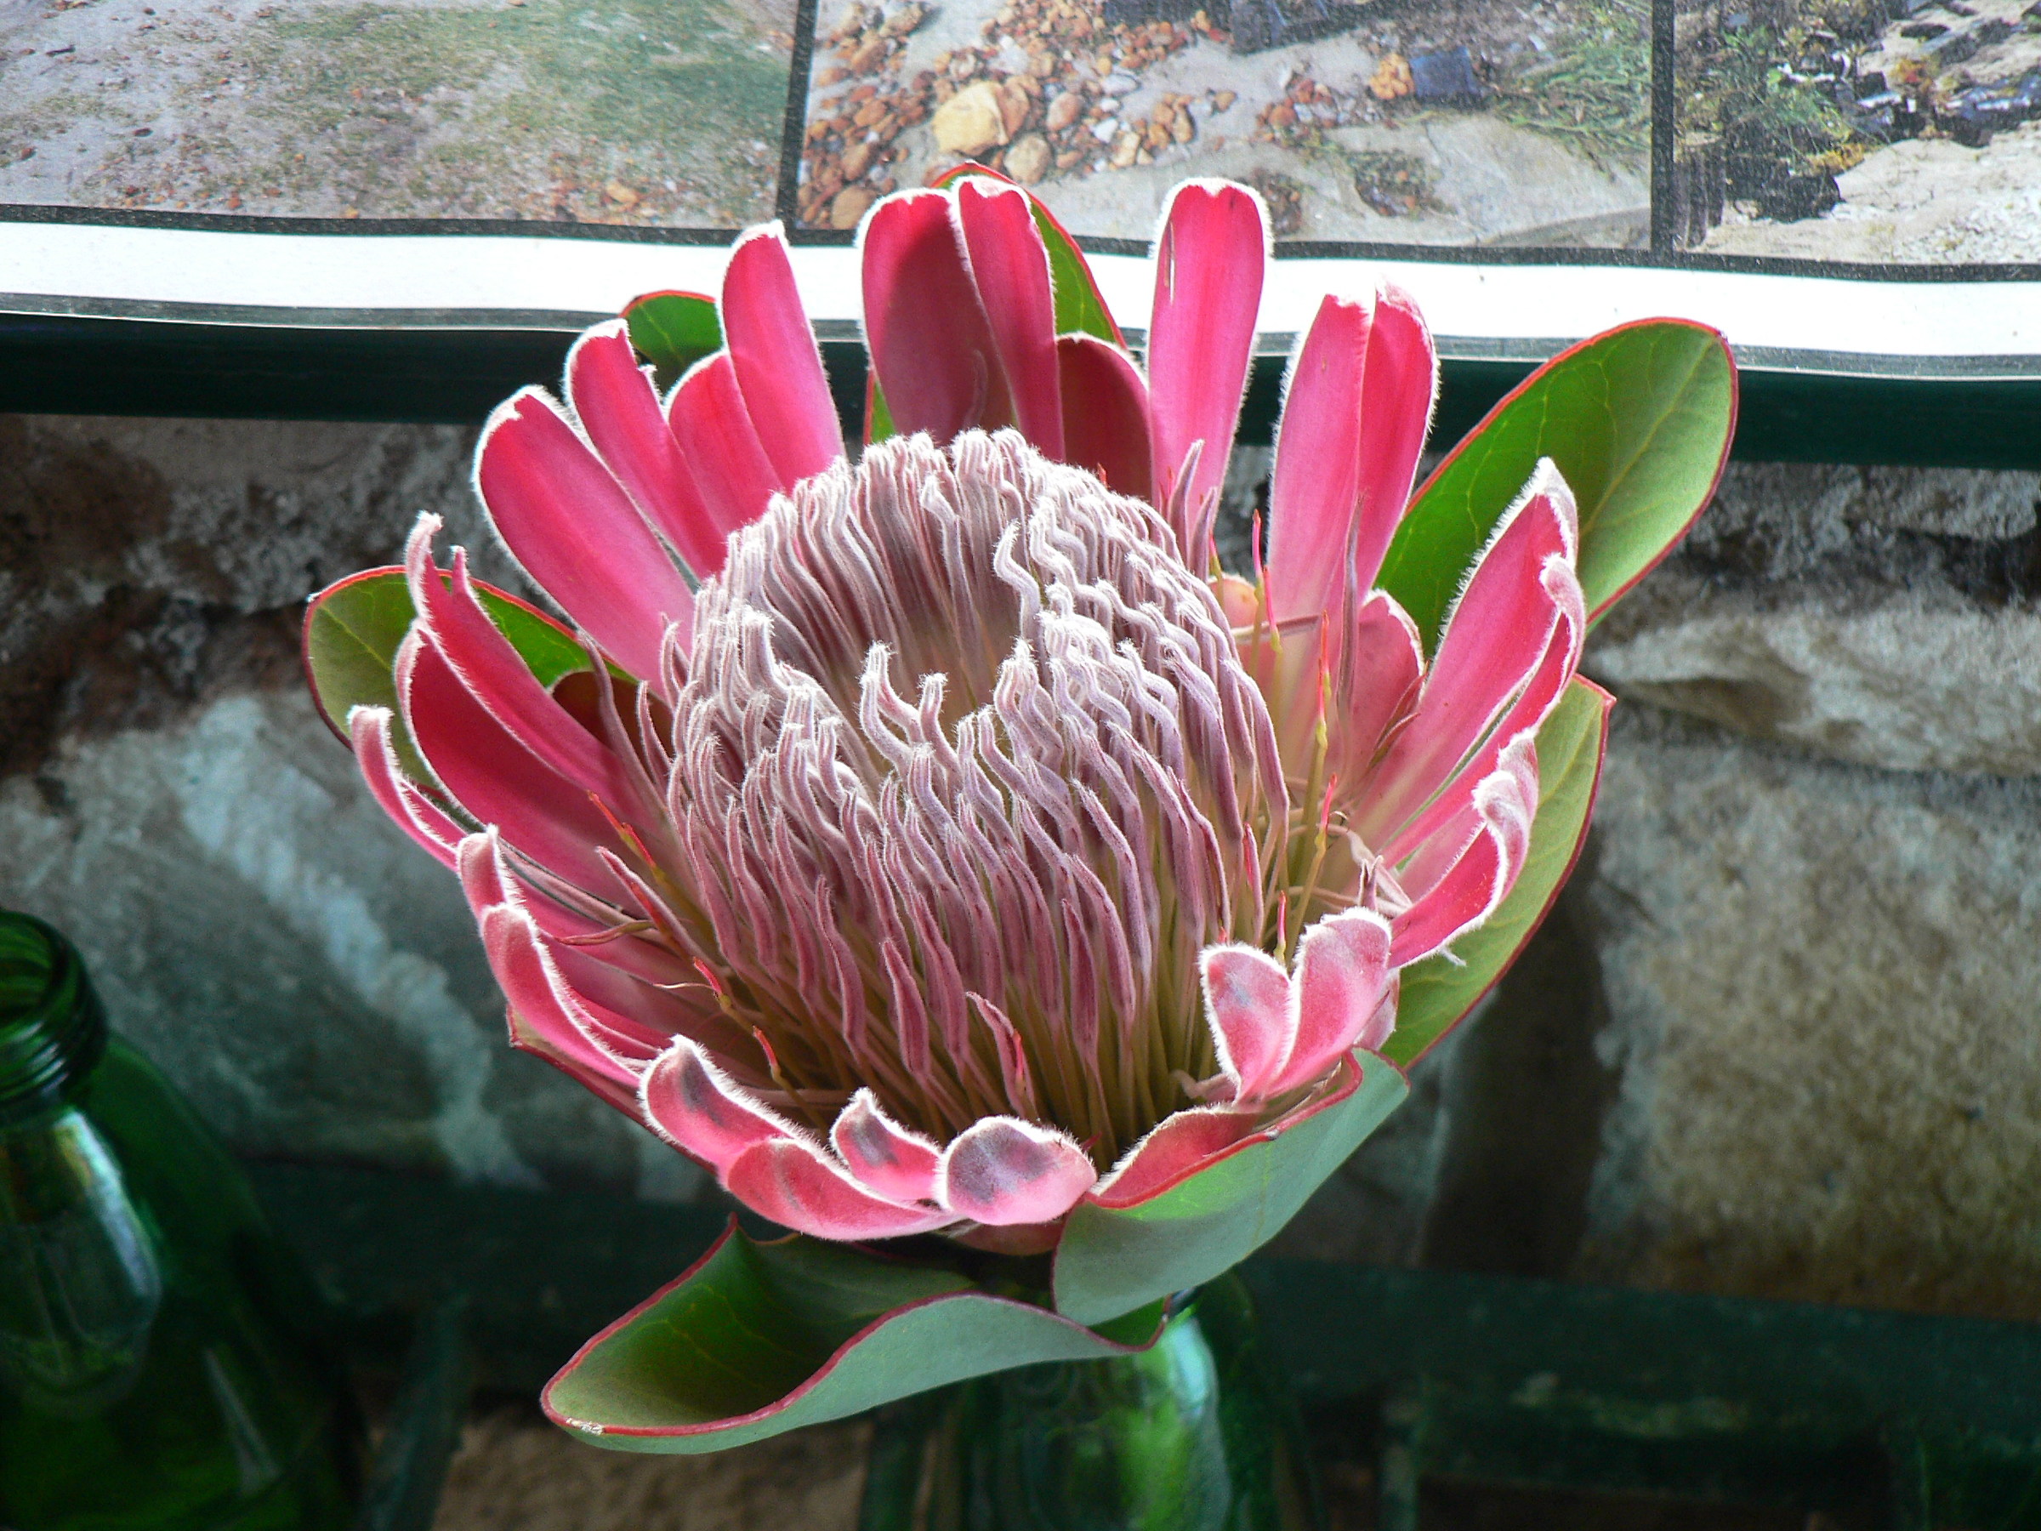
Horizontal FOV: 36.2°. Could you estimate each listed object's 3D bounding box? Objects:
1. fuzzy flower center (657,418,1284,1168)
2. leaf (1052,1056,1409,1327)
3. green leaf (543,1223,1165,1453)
[{"bbox_3d":[-0.003,0.011,0.360,0.068,0.070,0.068,-9,36,0],"label":"fuzzy flower center"},{"bbox_3d":[0.022,0.049,0.352,0.043,0.055,0.022,-24,77,-23],"label":"leaf"},{"bbox_3d":[-0.019,0.065,0.362,0.070,0.022,0.036,-9,35,-42],"label":"green leaf"}]

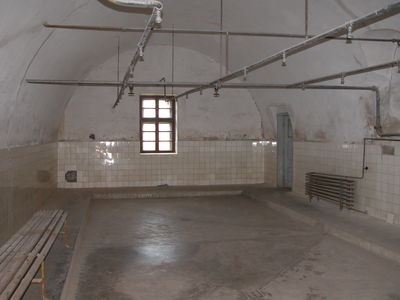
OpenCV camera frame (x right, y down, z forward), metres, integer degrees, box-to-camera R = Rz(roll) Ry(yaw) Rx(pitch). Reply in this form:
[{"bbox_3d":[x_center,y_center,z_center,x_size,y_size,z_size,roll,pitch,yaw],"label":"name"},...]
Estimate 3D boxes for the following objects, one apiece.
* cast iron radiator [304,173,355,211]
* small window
[{"bbox_3d":[2.550,0.806,8.049,0.200,0.597,1.425,-1,3,-15],"label":"cast iron radiator"},{"bbox_3d":[-1.156,-0.710,11.129,0.980,1.580,0.120,-1,3,-11],"label":"small window"}]

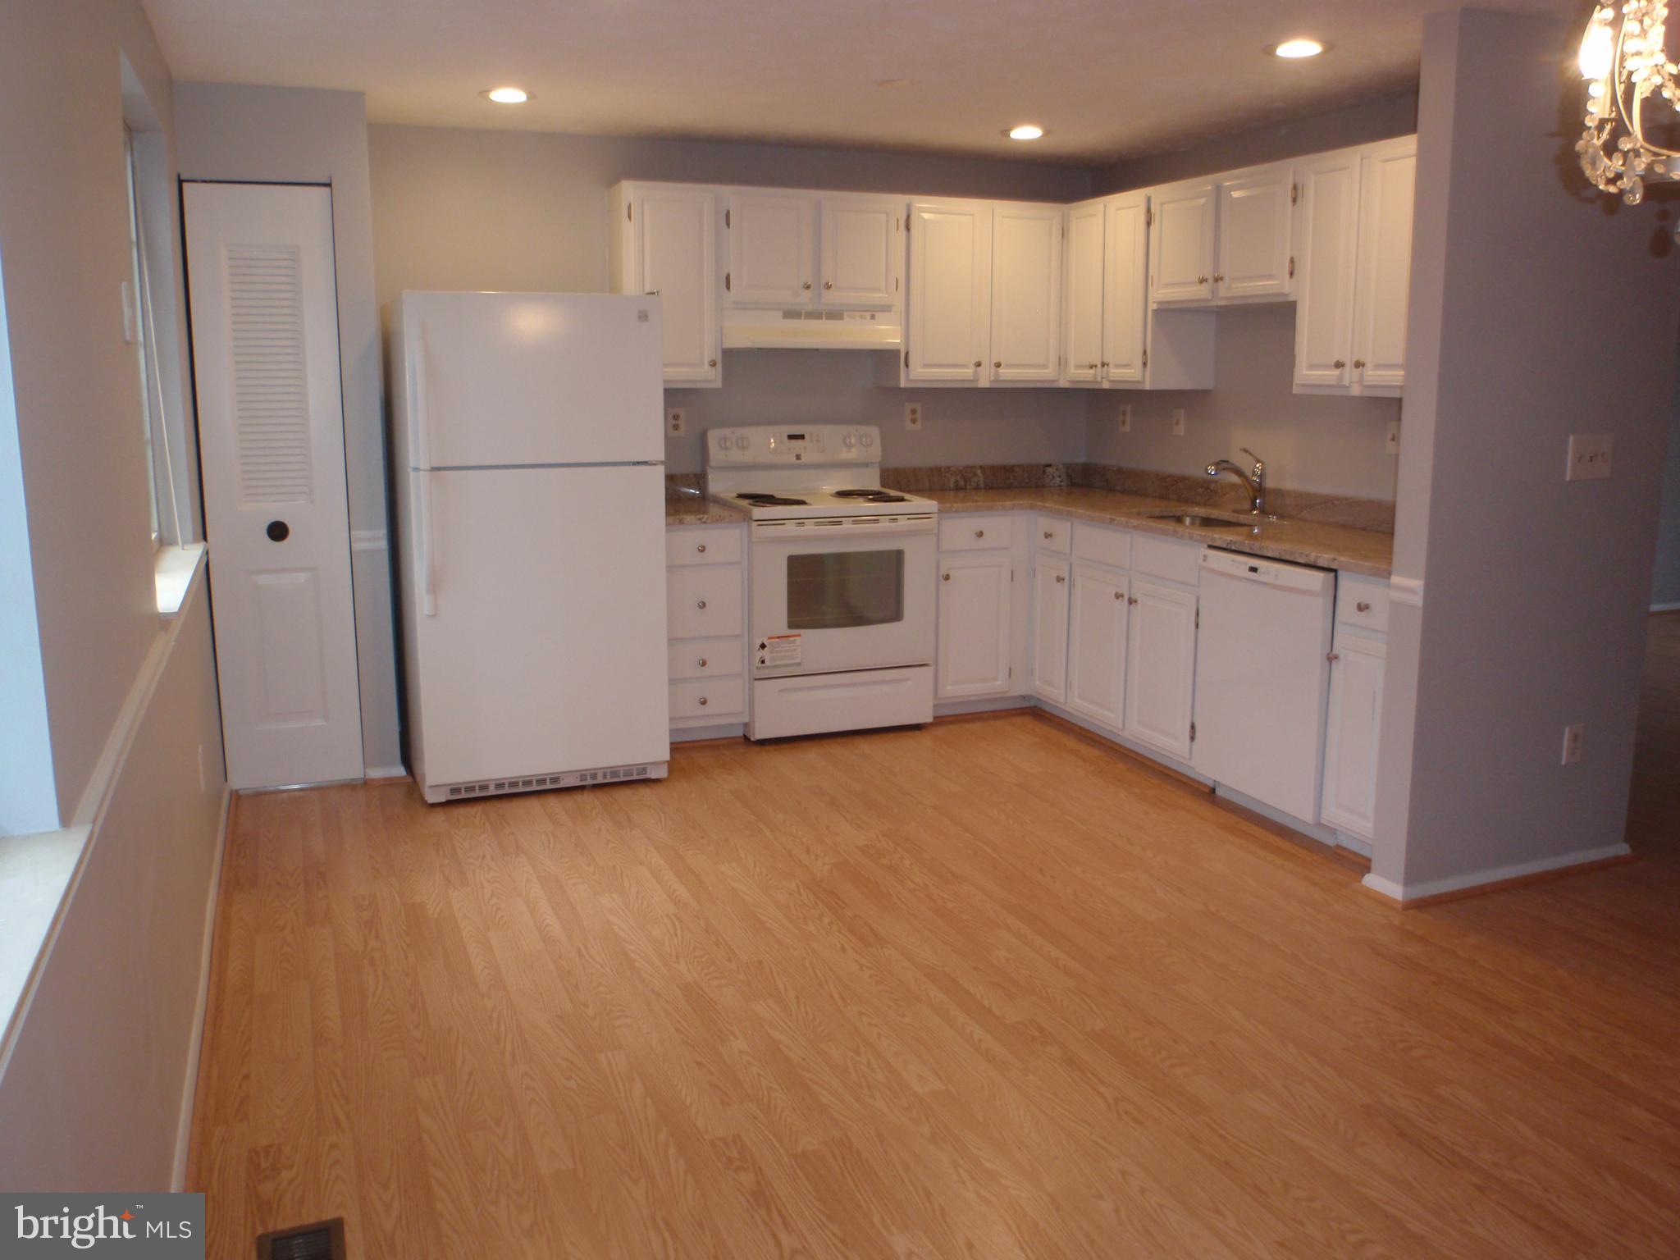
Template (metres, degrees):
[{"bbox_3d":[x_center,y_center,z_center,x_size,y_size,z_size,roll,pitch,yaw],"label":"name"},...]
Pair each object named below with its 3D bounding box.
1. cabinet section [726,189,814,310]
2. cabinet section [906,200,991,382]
[{"bbox_3d":[-0.268,-1.480,5.320,0.338,0.396,0.020,-4,12,-21],"label":"cabinet section"},{"bbox_3d":[0.451,-1.379,5.574,0.376,0.699,0.021,-4,12,-21],"label":"cabinet section"}]

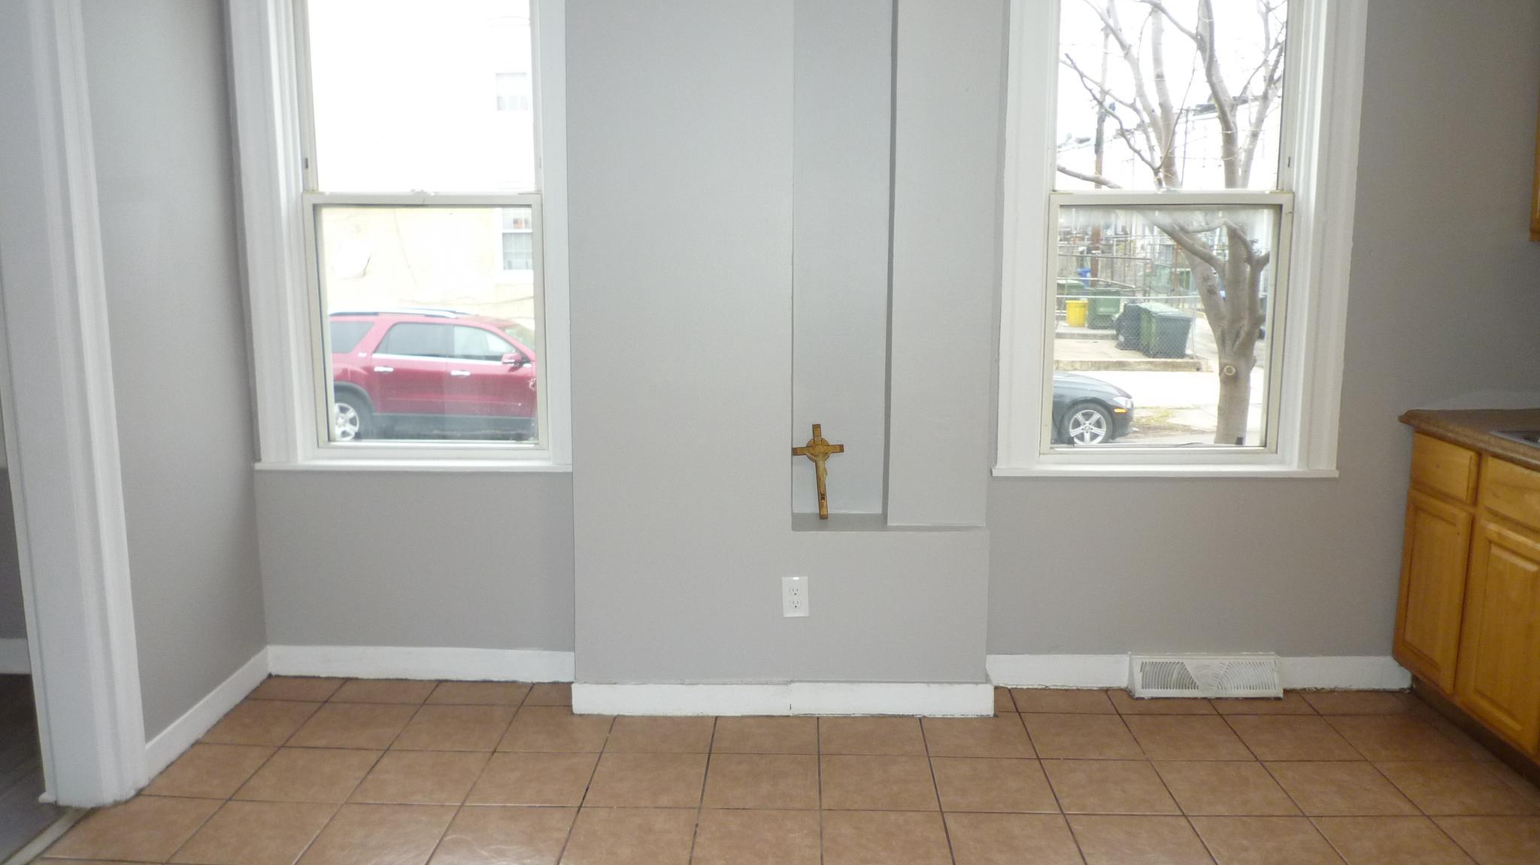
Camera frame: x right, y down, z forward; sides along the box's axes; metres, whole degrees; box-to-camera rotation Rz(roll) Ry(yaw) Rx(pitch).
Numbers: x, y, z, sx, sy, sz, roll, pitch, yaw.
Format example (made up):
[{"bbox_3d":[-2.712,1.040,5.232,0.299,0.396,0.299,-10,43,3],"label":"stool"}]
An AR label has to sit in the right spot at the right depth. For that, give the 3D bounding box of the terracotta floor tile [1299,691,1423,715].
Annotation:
[{"bbox_3d":[1.837,0.845,3.471,0.299,0.010,0.199,0,9,2],"label":"terracotta floor tile"}]

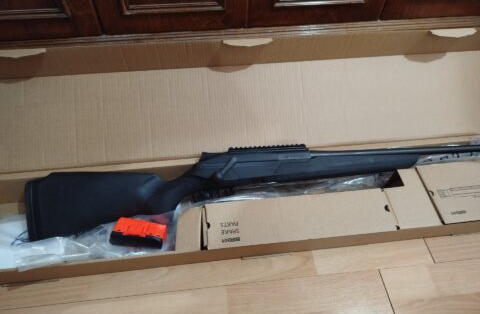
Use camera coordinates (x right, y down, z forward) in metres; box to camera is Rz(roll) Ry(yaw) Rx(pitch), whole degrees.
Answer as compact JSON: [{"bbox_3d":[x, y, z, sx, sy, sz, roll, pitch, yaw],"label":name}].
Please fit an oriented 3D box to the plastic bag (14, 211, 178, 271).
[{"bbox_3d":[-0.237,0.140,0.587,0.254,0.049,0.103,-4,55,-6],"label":"plastic bag"}]

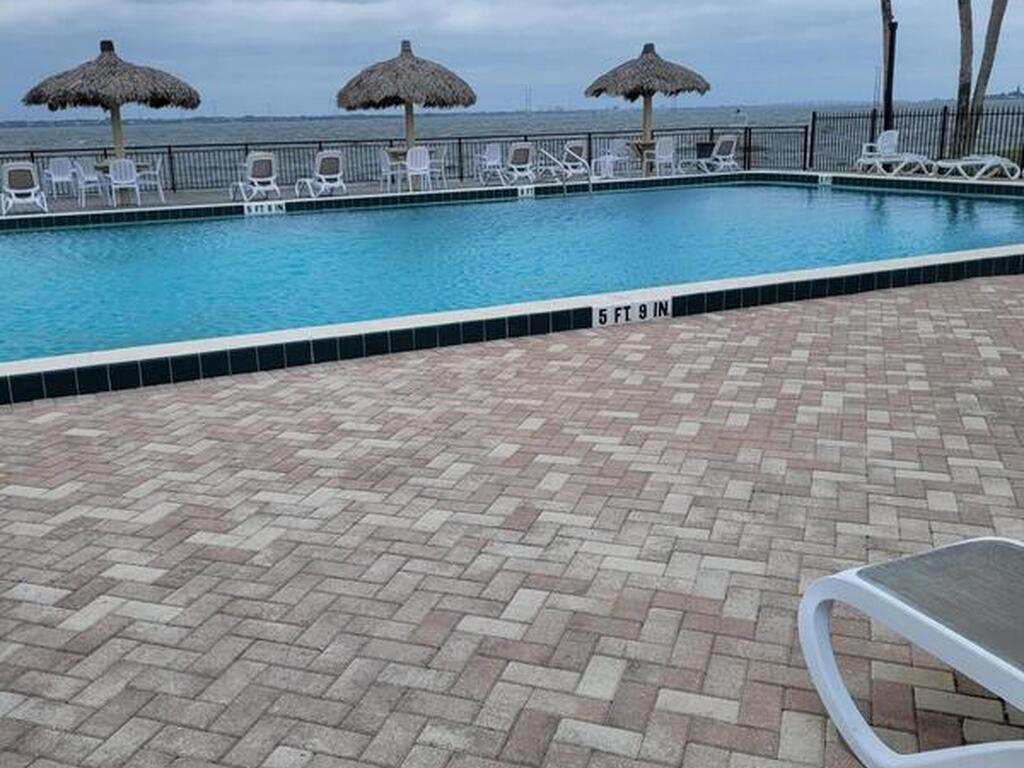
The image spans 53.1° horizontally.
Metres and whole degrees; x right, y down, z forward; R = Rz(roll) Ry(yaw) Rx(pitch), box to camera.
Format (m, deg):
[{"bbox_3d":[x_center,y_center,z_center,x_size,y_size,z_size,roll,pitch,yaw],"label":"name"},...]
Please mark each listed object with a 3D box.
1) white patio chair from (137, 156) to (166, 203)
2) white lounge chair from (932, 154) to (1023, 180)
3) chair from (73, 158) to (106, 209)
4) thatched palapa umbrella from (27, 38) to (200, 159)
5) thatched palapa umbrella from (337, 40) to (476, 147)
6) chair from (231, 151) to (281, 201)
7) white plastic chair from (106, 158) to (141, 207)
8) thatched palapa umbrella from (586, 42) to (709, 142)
[{"bbox_3d":[-6.604,-3.703,18.647,0.570,0.820,0.570,-7,16,-21],"label":"white patio chair"},{"bbox_3d":[8.673,-4.027,19.065,1.480,0.420,0.640,6,17,28],"label":"white lounge chair"},{"bbox_3d":[-7.501,-3.584,18.289,0.570,0.820,0.570,-9,16,-25],"label":"chair"},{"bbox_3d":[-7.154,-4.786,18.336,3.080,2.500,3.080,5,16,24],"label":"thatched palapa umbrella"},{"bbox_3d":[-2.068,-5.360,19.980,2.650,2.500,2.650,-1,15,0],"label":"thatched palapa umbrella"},{"bbox_3d":[-4.799,-3.900,19.104,0.640,0.870,1.380,-9,16,-26],"label":"chair"},{"bbox_3d":[-6.911,-3.577,18.223,0.560,0.810,0.570,-8,16,-24],"label":"white plastic chair"},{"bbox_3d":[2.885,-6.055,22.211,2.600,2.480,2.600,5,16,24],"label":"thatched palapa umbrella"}]

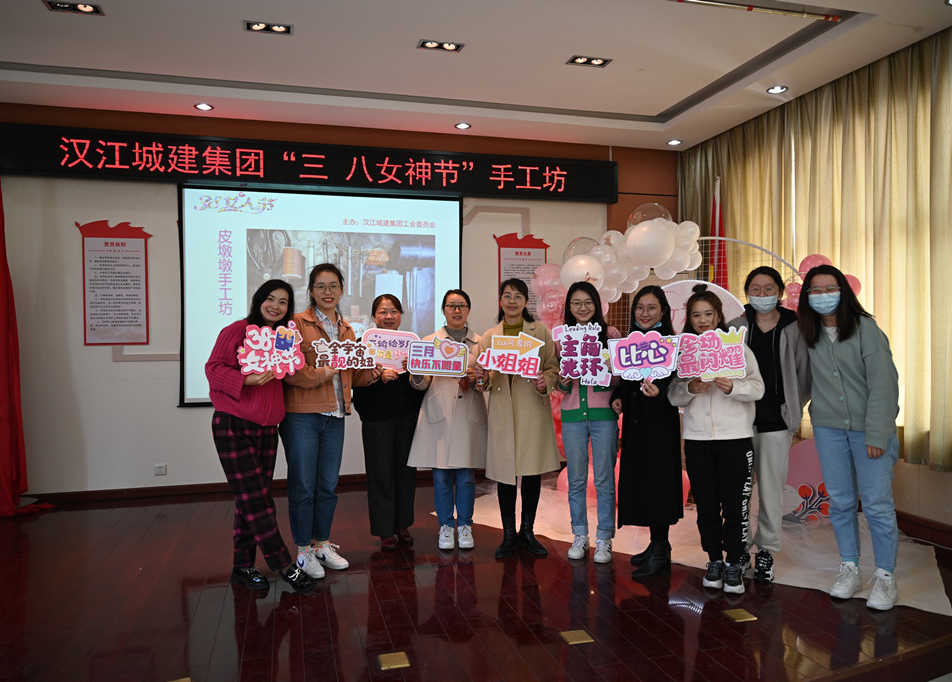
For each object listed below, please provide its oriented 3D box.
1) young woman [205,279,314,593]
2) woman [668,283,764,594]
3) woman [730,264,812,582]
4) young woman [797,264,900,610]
[{"bbox_3d":[-1.146,0.489,3.628,0.540,1.635,0.420,-1,1,-20],"label":"young woman"},{"bbox_3d":[1.265,0.504,3.575,0.500,1.582,0.400,0,1,22],"label":"woman"},{"bbox_3d":[1.612,0.439,3.749,0.470,1.702,0.360,0,1,22],"label":"woman"},{"bbox_3d":[1.861,0.458,3.400,0.490,1.674,0.390,0,1,35],"label":"young woman"}]

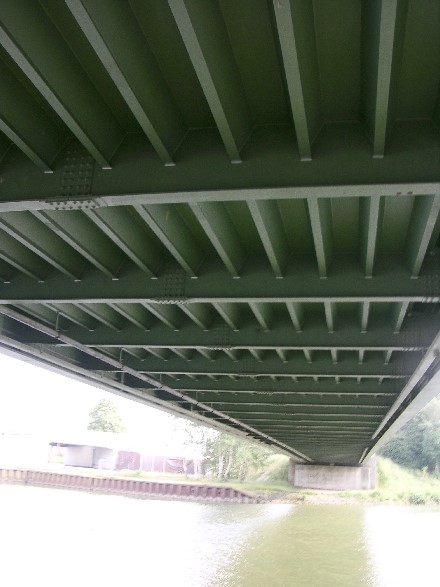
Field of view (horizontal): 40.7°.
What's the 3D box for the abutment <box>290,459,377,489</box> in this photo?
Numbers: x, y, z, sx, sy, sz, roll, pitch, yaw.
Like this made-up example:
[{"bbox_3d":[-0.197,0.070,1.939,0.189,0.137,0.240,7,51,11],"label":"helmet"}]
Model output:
[{"bbox_3d":[15.911,25.581,83.775,11.900,4.100,3.800,0,-17,12],"label":"abutment"}]

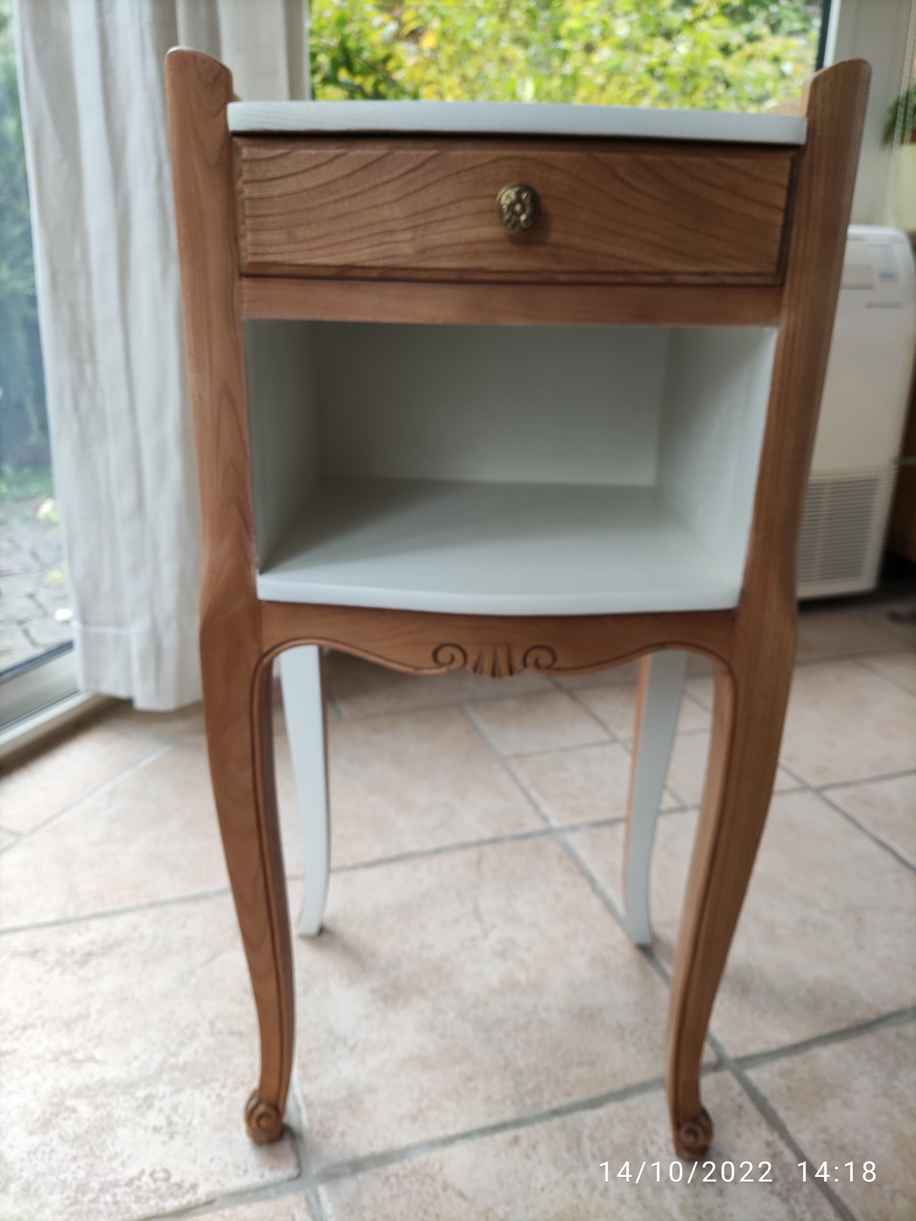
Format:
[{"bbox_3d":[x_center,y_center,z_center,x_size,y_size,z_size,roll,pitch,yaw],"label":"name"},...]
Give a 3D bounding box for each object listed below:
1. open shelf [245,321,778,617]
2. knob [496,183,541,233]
[{"bbox_3d":[0.027,-0.116,0.602,0.276,0.153,0.254,1,22,0],"label":"open shelf"},{"bbox_3d":[0.028,-0.186,0.424,0.021,0.021,0.021,1,22,0],"label":"knob"}]

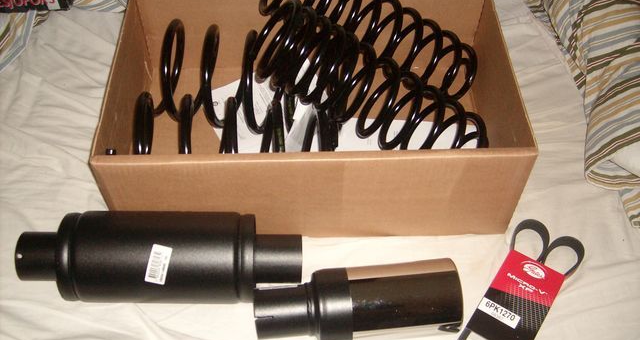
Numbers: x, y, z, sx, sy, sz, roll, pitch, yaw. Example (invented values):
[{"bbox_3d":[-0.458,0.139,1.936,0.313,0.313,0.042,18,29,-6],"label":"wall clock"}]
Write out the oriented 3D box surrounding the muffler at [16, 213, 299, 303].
[{"bbox_3d":[-0.218,0.123,0.907,0.386,0.127,0.127,1,52,0],"label":"muffler"}]

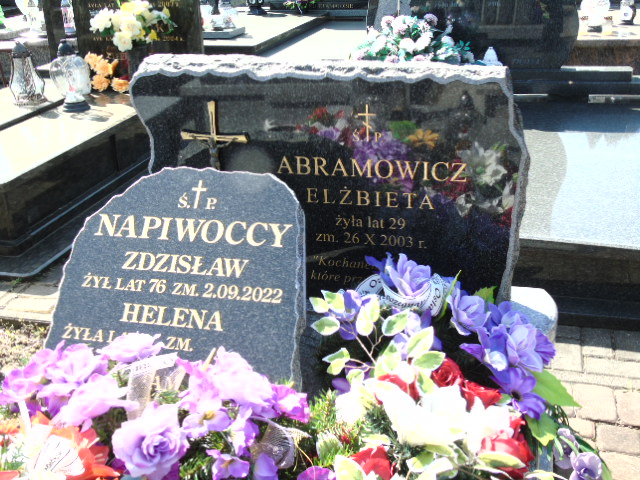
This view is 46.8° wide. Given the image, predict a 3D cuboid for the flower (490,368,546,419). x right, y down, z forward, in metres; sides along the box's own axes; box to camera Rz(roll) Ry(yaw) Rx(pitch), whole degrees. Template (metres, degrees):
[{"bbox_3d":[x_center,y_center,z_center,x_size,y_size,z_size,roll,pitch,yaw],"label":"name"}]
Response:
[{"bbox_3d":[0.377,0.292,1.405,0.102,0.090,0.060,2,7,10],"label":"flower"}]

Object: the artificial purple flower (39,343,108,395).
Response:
[{"bbox_3d":[-0.443,0.231,1.330,0.120,0.085,0.083,-7,61,-11],"label":"artificial purple flower"}]

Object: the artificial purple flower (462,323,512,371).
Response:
[{"bbox_3d":[0.351,0.227,1.560,0.105,0.095,0.075,5,-7,15],"label":"artificial purple flower"}]

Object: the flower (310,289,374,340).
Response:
[{"bbox_3d":[0.045,0.148,1.470,0.115,0.080,0.075,1,27,9],"label":"flower"}]

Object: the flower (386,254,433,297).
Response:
[{"bbox_3d":[0.187,0.079,1.560,0.098,0.070,0.070,-4,26,-1],"label":"flower"}]

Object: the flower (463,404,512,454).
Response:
[{"bbox_3d":[0.282,0.316,1.240,0.082,0.078,0.070,0,24,5],"label":"flower"}]

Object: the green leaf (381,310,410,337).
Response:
[{"bbox_3d":[0.149,0.166,1.470,0.066,0.020,0.041,-34,69,-11],"label":"green leaf"}]

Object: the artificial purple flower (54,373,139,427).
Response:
[{"bbox_3d":[-0.380,0.271,1.250,0.132,0.085,0.085,-7,61,-11],"label":"artificial purple flower"}]

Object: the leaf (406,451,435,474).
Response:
[{"bbox_3d":[0.162,0.356,1.190,0.042,0.025,0.032,4,25,16],"label":"leaf"}]

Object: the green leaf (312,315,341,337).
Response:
[{"bbox_3d":[0.012,0.164,1.400,0.050,0.032,0.020,0,26,6],"label":"green leaf"}]

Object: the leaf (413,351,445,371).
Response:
[{"bbox_3d":[0.207,0.230,1.410,0.063,0.020,0.036,-14,61,-8],"label":"leaf"}]

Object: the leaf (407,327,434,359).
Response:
[{"bbox_3d":[0.188,0.191,1.380,0.050,0.055,0.022,-4,26,-1],"label":"leaf"}]

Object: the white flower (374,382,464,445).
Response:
[{"bbox_3d":[0.165,0.287,1.215,0.138,0.080,0.100,2,25,10],"label":"white flower"}]

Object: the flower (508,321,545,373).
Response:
[{"bbox_3d":[0.428,0.224,1.540,0.077,0.097,0.065,-9,-15,-15],"label":"flower"}]

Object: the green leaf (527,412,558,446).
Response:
[{"bbox_3d":[0.421,0.359,1.400,0.055,0.055,0.030,-13,28,-18],"label":"green leaf"}]

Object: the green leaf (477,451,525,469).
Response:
[{"bbox_3d":[0.298,0.363,1.220,0.079,0.024,0.032,11,56,1],"label":"green leaf"}]

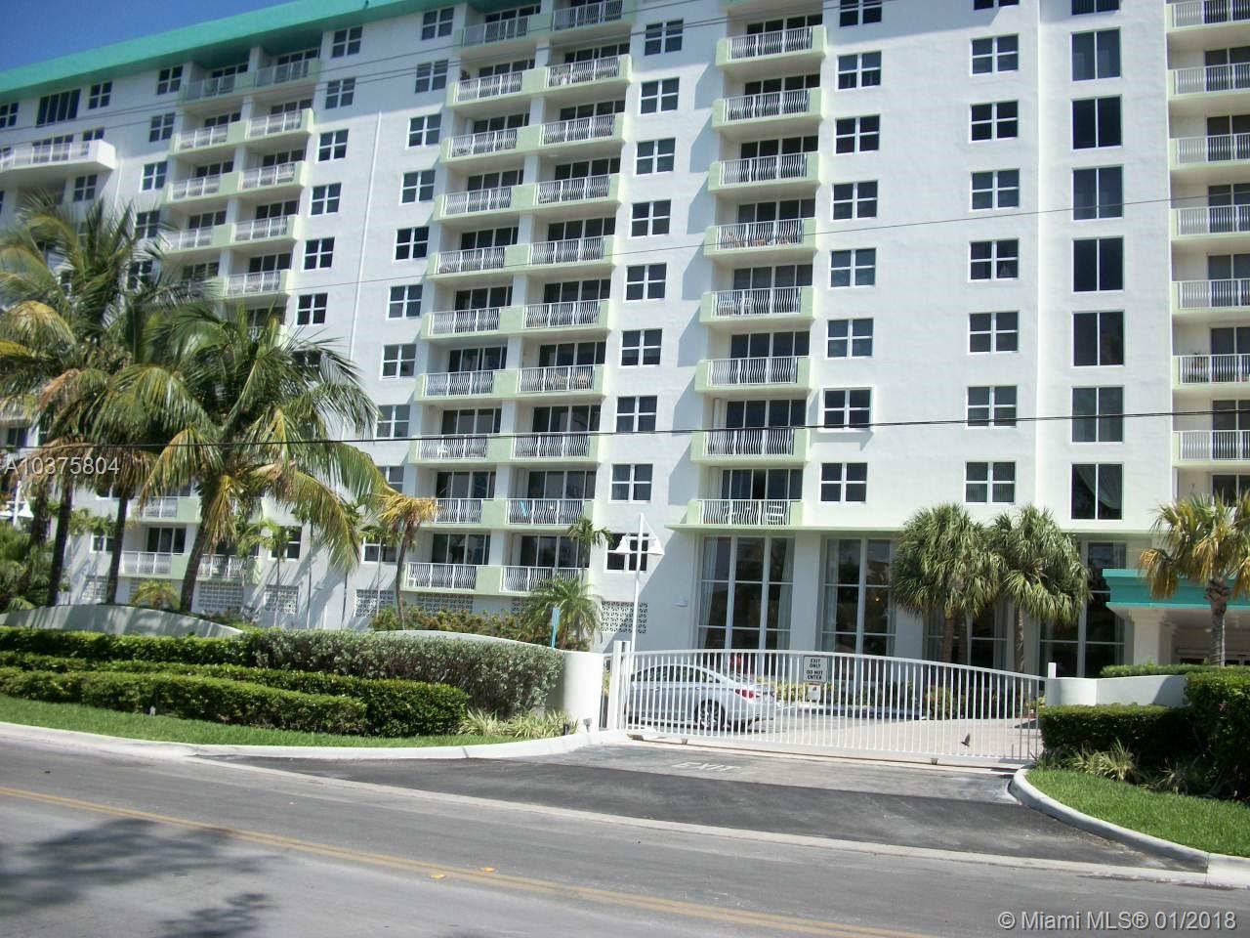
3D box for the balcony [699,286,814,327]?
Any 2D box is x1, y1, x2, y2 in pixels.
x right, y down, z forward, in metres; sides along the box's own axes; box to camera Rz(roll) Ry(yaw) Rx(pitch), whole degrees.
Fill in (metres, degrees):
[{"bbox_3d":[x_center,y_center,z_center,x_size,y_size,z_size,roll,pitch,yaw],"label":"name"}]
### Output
[{"bbox_3d":[5.179,-6.096,48.225,4.500,1.210,1.000,0,-10,25],"label":"balcony"}]

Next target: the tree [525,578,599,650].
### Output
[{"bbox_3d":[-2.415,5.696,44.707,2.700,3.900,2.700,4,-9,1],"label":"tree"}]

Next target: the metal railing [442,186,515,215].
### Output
[{"bbox_3d":[-6.453,-11.642,55.057,3.630,1.099,0.100,0,-10,26],"label":"metal railing"}]

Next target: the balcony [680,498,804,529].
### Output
[{"bbox_3d":[4.619,1.799,46.938,4.500,1.120,1.000,0,-10,25],"label":"balcony"}]

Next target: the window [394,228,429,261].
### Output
[{"bbox_3d":[-9.385,-9.942,55.921,1.670,1.390,0.150,0,-10,25],"label":"window"}]

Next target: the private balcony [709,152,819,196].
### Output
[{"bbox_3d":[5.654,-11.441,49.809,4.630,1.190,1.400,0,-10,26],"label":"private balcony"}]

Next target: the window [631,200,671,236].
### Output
[{"bbox_3d":[1.066,-10.017,50.911,1.670,1.390,0.150,0,-10,25],"label":"window"}]

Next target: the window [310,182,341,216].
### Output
[{"bbox_3d":[-14.122,-12.676,59.726,1.760,1.480,0.140,0,-10,26],"label":"window"}]

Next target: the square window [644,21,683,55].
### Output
[{"bbox_3d":[1.623,-17.767,52.289,1.670,1.390,0.150,0,-10,25],"label":"square window"}]

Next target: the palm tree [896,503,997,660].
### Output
[{"bbox_3d":[9.975,4.438,39.300,3.250,6.800,3.250,0,-10,26],"label":"palm tree"}]

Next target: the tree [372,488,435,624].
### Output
[{"bbox_3d":[-8.050,4.086,46.000,2.300,6.600,2.300,0,-10,26],"label":"tree"}]

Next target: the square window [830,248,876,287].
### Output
[{"bbox_3d":[8.466,-7.388,46.863,1.670,1.390,0.150,0,-10,25],"label":"square window"}]

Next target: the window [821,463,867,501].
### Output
[{"bbox_3d":[7.897,0.522,45.431,1.680,1.420,0.150,0,-10,26],"label":"window"}]

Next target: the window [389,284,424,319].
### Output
[{"bbox_3d":[-9.781,-7.448,56.462,1.760,1.480,0.140,0,-10,26],"label":"window"}]

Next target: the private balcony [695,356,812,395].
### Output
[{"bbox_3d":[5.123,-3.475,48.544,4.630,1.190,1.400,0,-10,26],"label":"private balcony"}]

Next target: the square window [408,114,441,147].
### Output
[{"bbox_3d":[-8.985,-15.134,56.782,1.680,1.420,0.150,0,-10,26],"label":"square window"}]

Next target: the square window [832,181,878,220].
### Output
[{"bbox_3d":[8.607,-9.982,47.113,1.680,1.420,0.150,0,-10,26],"label":"square window"}]

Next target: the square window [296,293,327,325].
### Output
[{"bbox_3d":[-14.553,-7.401,58.864,1.760,1.480,0.140,0,-10,26],"label":"square window"}]

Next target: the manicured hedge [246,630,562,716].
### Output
[{"bbox_3d":[-4.965,4.486,28.000,7.200,1.570,1.300,1,-9,17],"label":"manicured hedge"}]

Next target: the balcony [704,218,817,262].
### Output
[{"bbox_3d":[5.359,-8.734,48.666,4.500,1.210,1.000,0,-10,25],"label":"balcony"}]

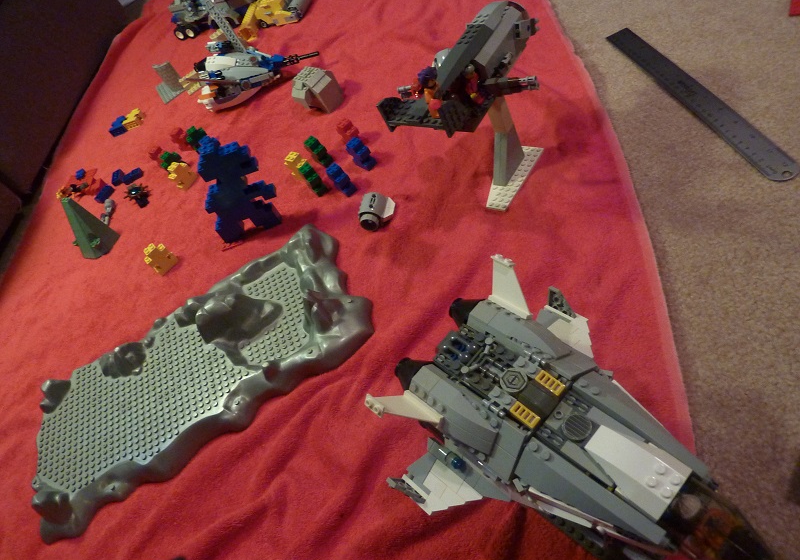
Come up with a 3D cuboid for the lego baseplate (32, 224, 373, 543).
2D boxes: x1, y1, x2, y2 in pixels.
[{"bbox_3d":[-0.230,0.099,0.645,0.421,0.056,0.216,-29,49,3],"label":"lego baseplate"}]

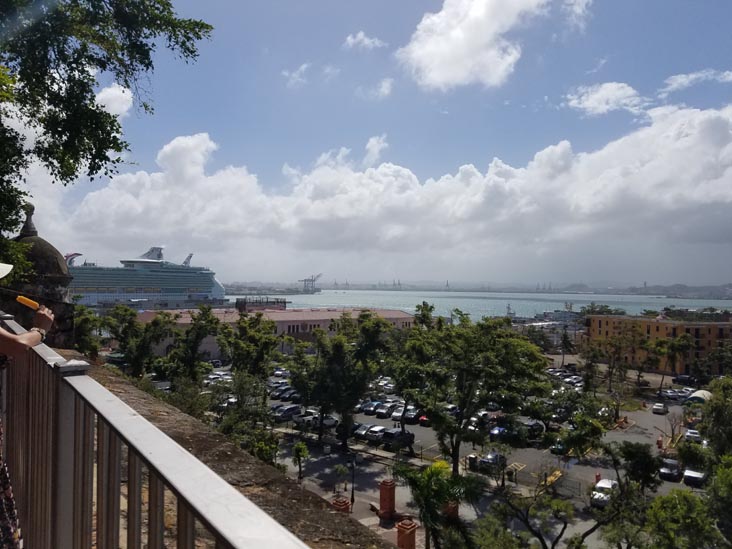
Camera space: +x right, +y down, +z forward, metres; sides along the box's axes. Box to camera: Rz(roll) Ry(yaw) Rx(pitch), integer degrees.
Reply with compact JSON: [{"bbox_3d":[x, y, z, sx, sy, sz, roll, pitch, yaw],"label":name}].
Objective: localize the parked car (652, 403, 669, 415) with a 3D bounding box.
[{"bbox_3d":[47.482,21.369,88.350,1.780,1.450,4.500,0,-2,37],"label":"parked car"}]

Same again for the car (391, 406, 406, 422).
[{"bbox_3d":[5.967,20.626,81.783,1.780,1.450,4.500,0,-2,39],"label":"car"}]

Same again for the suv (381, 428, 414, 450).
[{"bbox_3d":[4.169,20.112,67.670,1.870,1.820,4.550,0,-2,38],"label":"suv"}]

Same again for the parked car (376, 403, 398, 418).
[{"bbox_3d":[3.596,21.959,88.860,1.830,1.670,4.500,0,-2,35],"label":"parked car"}]

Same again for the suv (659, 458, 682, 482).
[{"bbox_3d":[34.361,21.745,61.599,1.860,1.700,4.550,0,-2,36],"label":"suv"}]

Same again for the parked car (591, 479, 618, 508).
[{"bbox_3d":[23.660,21.364,54.412,1.900,1.800,4.700,0,-2,30],"label":"parked car"}]

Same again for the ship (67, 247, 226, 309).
[{"bbox_3d":[-265.249,-1.286,570.402,42.000,63.500,314.000,0,-1,29],"label":"ship"}]

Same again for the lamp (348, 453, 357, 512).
[{"bbox_3d":[-1.202,19.398,52.443,0.550,4.900,0.550,1,-1,0],"label":"lamp"}]

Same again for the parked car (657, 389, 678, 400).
[{"bbox_3d":[55.472,21.738,100.584,1.780,1.470,4.450,1,-1,10],"label":"parked car"}]

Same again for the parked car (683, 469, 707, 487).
[{"bbox_3d":[36.063,21.832,59.983,1.820,1.500,4.500,0,-2,36],"label":"parked car"}]

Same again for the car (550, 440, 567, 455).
[{"bbox_3d":[24.146,20.556,66.746,1.780,1.470,4.450,0,-2,39],"label":"car"}]

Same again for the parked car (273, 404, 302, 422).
[{"bbox_3d":[-11.434,20.251,80.716,1.820,1.650,4.400,0,-2,39],"label":"parked car"}]

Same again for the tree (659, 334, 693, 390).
[{"bbox_3d":[64.150,18.343,113.957,6.300,11.400,6.300,0,-2,29],"label":"tree"}]

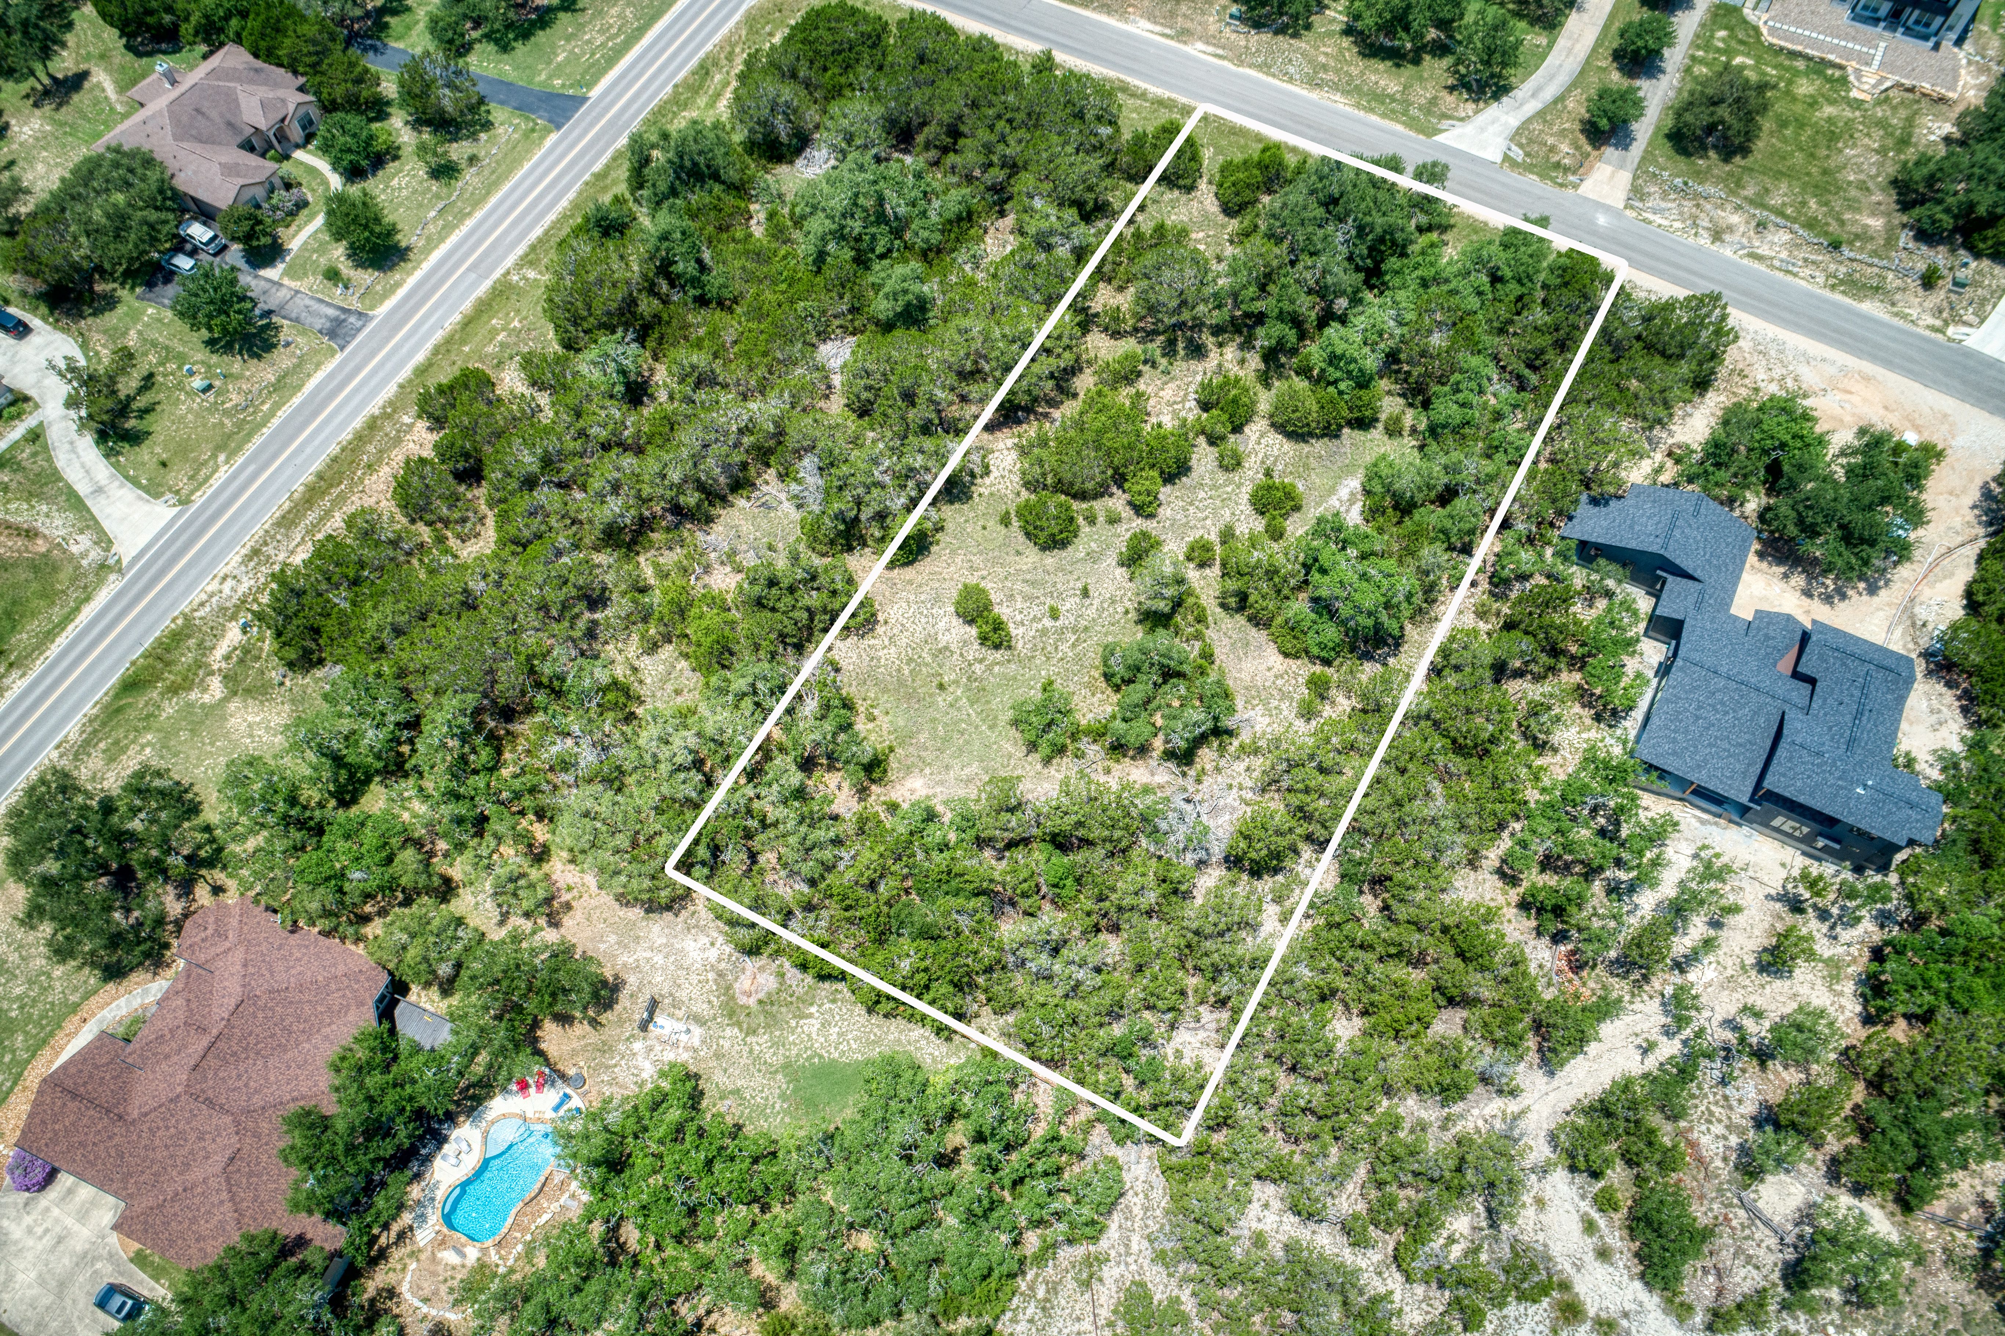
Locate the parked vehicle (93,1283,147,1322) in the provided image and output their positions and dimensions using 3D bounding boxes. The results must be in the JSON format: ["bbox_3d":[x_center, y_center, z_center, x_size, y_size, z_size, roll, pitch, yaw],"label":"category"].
[{"bbox_3d":[-65.871,48.199,100.645,4.700,1.450,1.820,23,63,13],"label":"parked vehicle"}]

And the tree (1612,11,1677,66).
[{"bbox_3d":[73.800,-71.922,153.366,6.200,5.800,6.300,0,60,0],"label":"tree"}]

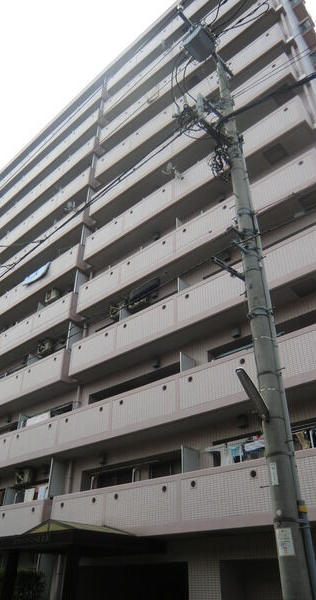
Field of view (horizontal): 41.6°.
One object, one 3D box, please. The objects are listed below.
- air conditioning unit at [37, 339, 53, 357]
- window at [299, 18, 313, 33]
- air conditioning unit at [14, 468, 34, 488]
[{"bbox_3d":[-5.355,2.250,19.787,0.770,0.570,0.300,-27,-43,34],"label":"air conditioning unit"},{"bbox_3d":[7.140,-13.234,20.209,0.500,0.900,0.120,-27,-43,34],"label":"window"},{"bbox_3d":[-5.318,7.045,16.415,0.770,0.570,0.300,-27,-43,34],"label":"air conditioning unit"}]

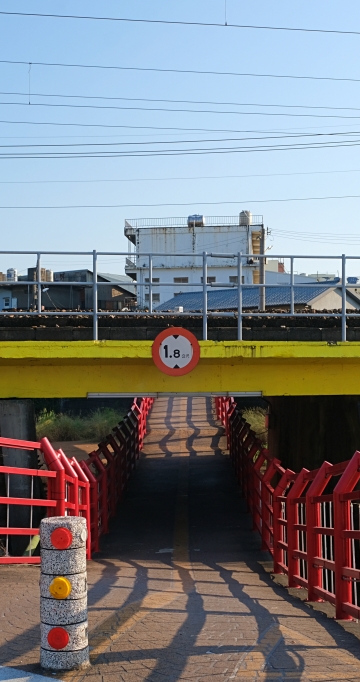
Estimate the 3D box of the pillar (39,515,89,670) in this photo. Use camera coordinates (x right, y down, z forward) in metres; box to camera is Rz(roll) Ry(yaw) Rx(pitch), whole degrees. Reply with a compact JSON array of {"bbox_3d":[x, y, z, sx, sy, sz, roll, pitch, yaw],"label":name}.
[{"bbox_3d":[-0.606,1.311,4.920,0.242,0.743,0.242,0,-3,2],"label":"pillar"}]

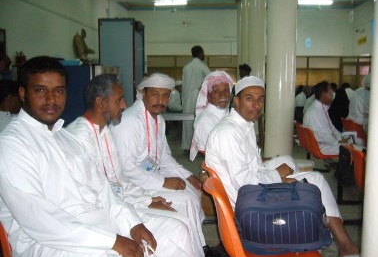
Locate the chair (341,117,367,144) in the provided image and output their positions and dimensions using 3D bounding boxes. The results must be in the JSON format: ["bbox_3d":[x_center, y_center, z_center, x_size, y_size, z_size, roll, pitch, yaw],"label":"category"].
[{"bbox_3d":[2.030,0.251,4.350,0.500,0.740,0.460,-1,7,-9],"label":"chair"}]

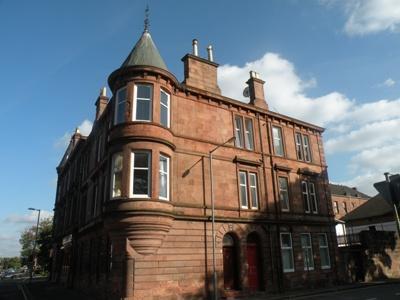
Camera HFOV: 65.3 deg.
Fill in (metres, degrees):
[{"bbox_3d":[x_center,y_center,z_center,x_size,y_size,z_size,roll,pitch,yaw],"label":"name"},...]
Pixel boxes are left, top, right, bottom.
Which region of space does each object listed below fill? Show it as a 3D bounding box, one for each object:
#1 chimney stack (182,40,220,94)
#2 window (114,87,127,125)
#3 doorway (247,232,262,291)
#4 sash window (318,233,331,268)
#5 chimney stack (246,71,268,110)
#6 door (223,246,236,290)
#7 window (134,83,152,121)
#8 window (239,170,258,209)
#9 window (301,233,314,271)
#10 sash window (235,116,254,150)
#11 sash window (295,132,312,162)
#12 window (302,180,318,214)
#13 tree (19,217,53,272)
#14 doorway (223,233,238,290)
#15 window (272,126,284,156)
[{"bbox_3d":[0.073,-4.687,18.213,2.300,3.250,0.650,10,-21,-32],"label":"chimney stack"},{"bbox_3d":[-3.888,-2.205,15.527,0.938,2.144,0.170,-14,-22,31],"label":"window"},{"bbox_3d":[2.780,5.828,16.403,1.114,2.816,0.450,10,-21,-32],"label":"doorway"},{"bbox_3d":[8.217,6.691,20.655,0.980,2.190,0.150,11,-23,-32],"label":"sash window"},{"bbox_3d":[3.976,-3.977,21.765,1.266,2.707,0.720,11,-23,-32],"label":"chimney stack"},{"bbox_3d":[1.405,6.246,16.456,1.000,2.124,0.100,11,-23,-32],"label":"door"},{"bbox_3d":[-2.806,-2.305,15.331,0.938,2.144,0.170,2,-19,-11],"label":"window"},{"bbox_3d":[2.696,2.262,17.410,1.380,2.080,0.200,10,-21,-32],"label":"window"},{"bbox_3d":[6.352,6.070,18.649,0.940,2.100,0.200,10,-21,-32],"label":"window"},{"bbox_3d":[2.596,-0.965,18.442,1.420,1.980,0.200,10,-21,-32],"label":"sash window"},{"bbox_3d":[7.527,-0.148,22.671,1.350,2.136,0.150,11,-23,-32],"label":"sash window"},{"bbox_3d":[7.544,3.298,21.421,1.350,2.123,0.150,11,-23,-32],"label":"window"},{"bbox_3d":[-22.006,13.591,44.194,5.600,8.000,5.600,11,-23,-32],"label":"tree"},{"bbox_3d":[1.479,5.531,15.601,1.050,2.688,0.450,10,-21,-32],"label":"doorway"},{"bbox_3d":[4.955,-0.503,19.922,0.880,1.980,0.200,10,-21,-32],"label":"window"}]

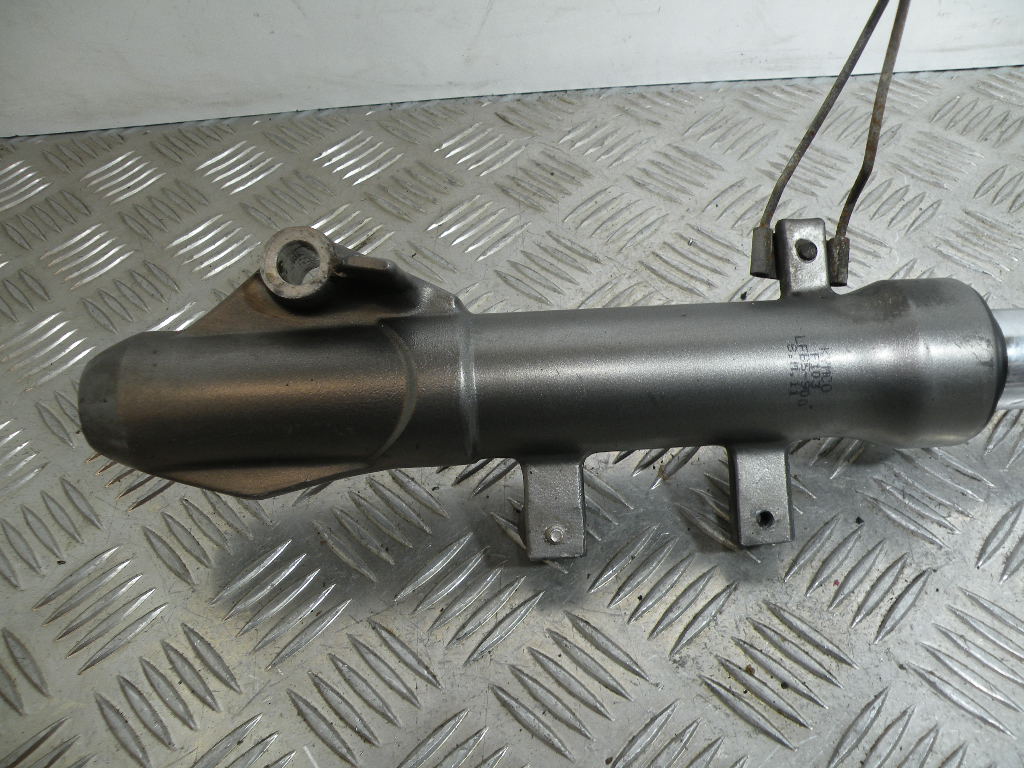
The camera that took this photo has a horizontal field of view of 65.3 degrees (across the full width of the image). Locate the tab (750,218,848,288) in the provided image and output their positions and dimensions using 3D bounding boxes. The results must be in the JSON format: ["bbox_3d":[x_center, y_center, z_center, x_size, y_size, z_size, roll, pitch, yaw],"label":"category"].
[{"bbox_3d":[0.102,-0.046,0.284,0.032,0.012,0.029,-3,71,2],"label":"tab"}]

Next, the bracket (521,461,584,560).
[{"bbox_3d":[0.014,0.041,0.260,0.021,0.011,0.031,-3,71,2],"label":"bracket"}]

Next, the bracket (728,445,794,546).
[{"bbox_3d":[0.081,0.037,0.257,0.021,0.011,0.031,-3,71,2],"label":"bracket"}]

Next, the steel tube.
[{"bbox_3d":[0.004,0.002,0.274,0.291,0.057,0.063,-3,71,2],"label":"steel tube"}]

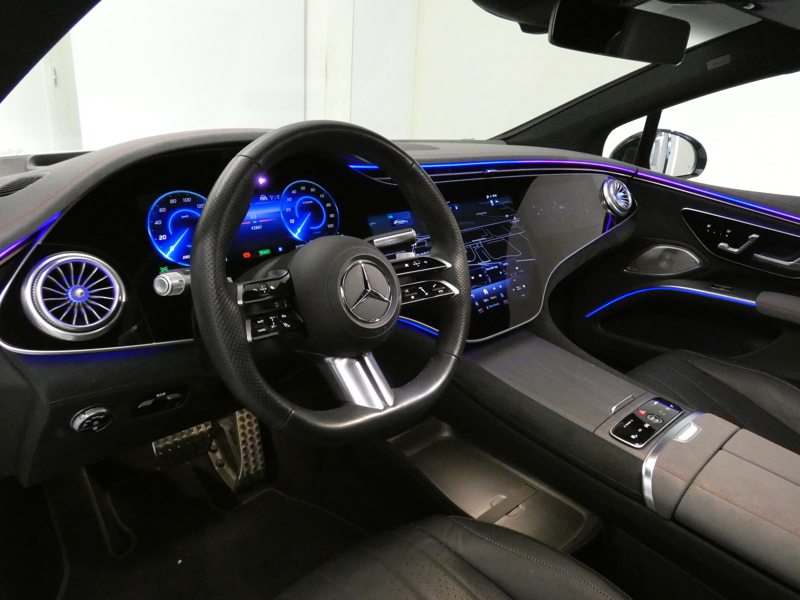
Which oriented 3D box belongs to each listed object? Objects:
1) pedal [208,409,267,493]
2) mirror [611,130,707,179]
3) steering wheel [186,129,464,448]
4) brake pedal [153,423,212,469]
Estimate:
[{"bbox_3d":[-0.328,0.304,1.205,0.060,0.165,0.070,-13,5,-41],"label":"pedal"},{"bbox_3d":[0.727,-0.421,1.661,0.235,0.155,0.130,-6,18,-25],"label":"mirror"},{"bbox_3d":[-0.060,-0.021,0.665,0.372,0.362,0.090,-12,1,-42],"label":"steering wheel"},{"bbox_3d":[-0.392,0.264,1.057,0.111,0.058,0.030,-13,-4,-41],"label":"brake pedal"}]

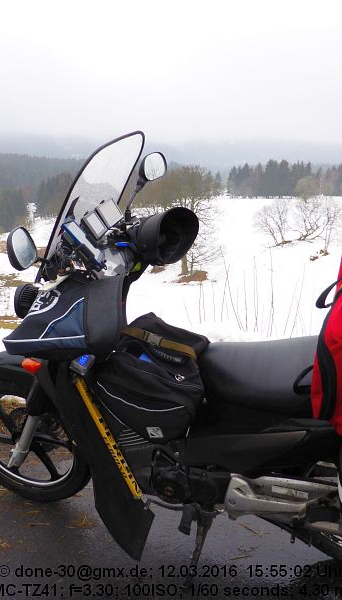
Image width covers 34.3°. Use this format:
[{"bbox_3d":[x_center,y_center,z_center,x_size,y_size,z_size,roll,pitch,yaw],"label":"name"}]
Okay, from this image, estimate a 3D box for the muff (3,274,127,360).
[{"bbox_3d":[-0.252,0.034,1.419,0.320,0.190,0.220,8,26,21],"label":"muff"}]

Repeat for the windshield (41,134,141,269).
[{"bbox_3d":[-0.221,-0.298,1.583,0.090,0.400,0.350,37,33,5],"label":"windshield"}]

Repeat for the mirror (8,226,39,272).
[{"bbox_3d":[-0.356,-0.124,1.341,0.045,0.100,0.110,6,25,18],"label":"mirror"}]

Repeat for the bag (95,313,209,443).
[{"bbox_3d":[-0.029,0.236,1.744,0.315,0.315,0.290,5,25,16],"label":"bag"}]

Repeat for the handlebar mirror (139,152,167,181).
[{"bbox_3d":[-0.058,-0.438,1.833,0.045,0.095,0.110,15,29,33],"label":"handlebar mirror"}]

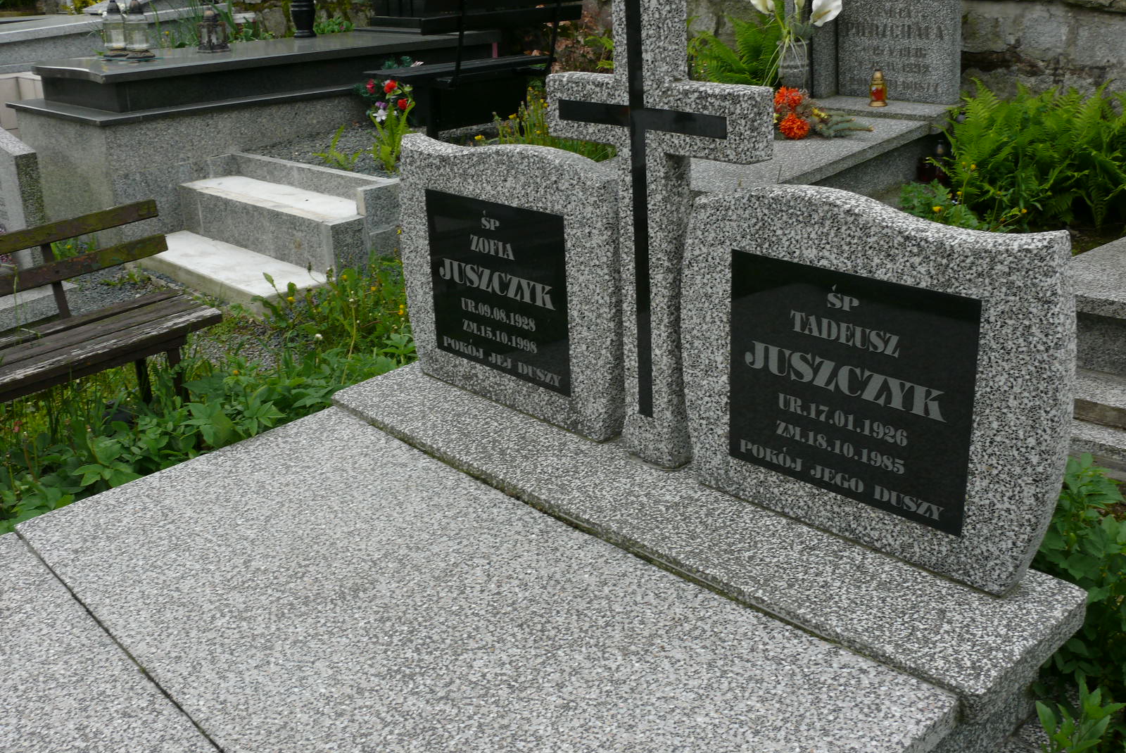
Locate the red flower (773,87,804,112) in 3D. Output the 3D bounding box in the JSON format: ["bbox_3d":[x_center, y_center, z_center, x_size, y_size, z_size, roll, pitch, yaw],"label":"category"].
[{"bbox_3d":[0.834,-1.024,4.200,0.110,0.095,0.115,-4,20,1],"label":"red flower"}]

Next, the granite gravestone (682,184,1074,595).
[{"bbox_3d":[0.485,-0.011,1.895,0.061,0.594,0.716,-21,27,-38],"label":"granite gravestone"}]

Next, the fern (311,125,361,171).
[{"bbox_3d":[-0.914,-0.928,4.620,0.200,0.180,0.210,-20,26,-37],"label":"fern"}]

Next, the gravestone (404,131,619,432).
[{"bbox_3d":[-0.107,-0.218,2.539,0.090,0.605,0.725,-20,26,-37],"label":"gravestone"}]

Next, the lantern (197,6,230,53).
[{"bbox_3d":[-1.702,-1.687,5.550,0.145,0.210,0.145,-22,28,-38],"label":"lantern"}]

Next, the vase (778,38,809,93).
[{"bbox_3d":[1.146,-1.526,5.650,0.155,0.290,0.155,-3,21,1],"label":"vase"}]

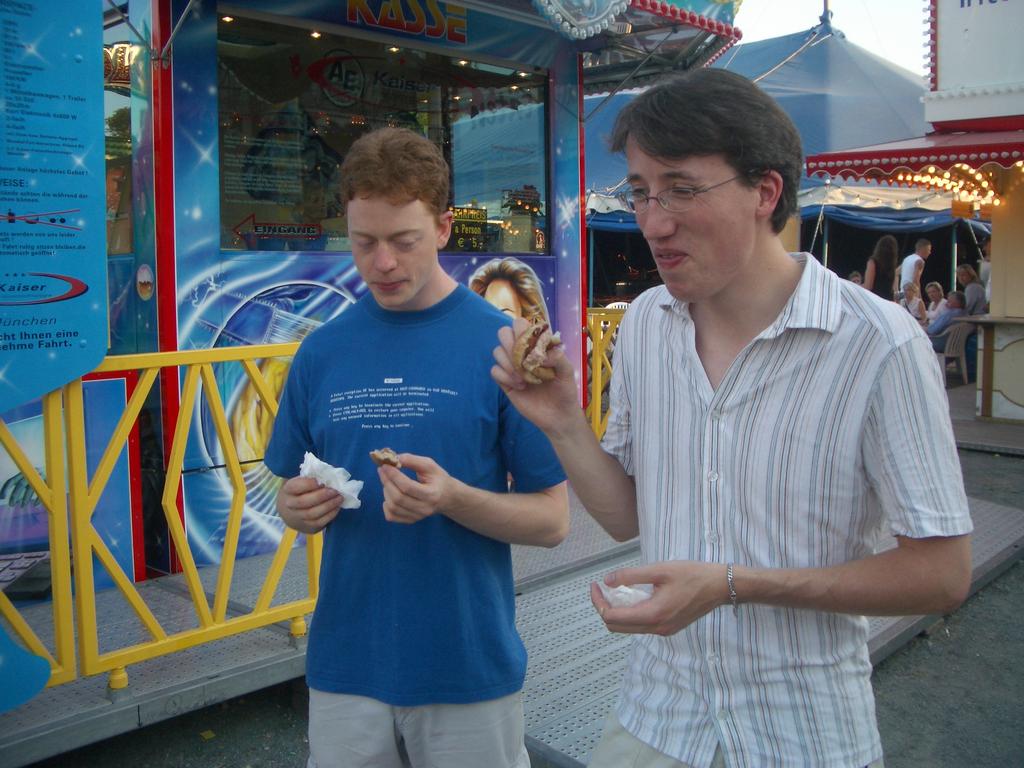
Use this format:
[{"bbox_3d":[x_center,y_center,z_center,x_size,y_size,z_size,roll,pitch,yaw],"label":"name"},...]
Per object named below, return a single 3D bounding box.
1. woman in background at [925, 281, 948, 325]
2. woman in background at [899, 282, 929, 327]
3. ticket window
[{"bbox_3d":[5.788,-0.750,14.158,0.520,1.270,0.750,4,7,40],"label":"woman in background"},{"bbox_3d":[5.409,-0.740,14.058,0.520,1.270,0.750,4,7,38],"label":"woman in background"},{"bbox_3d":[-0.545,-1.215,5.344,2.120,1.080,0.120,-6,7,-44],"label":"ticket window"}]

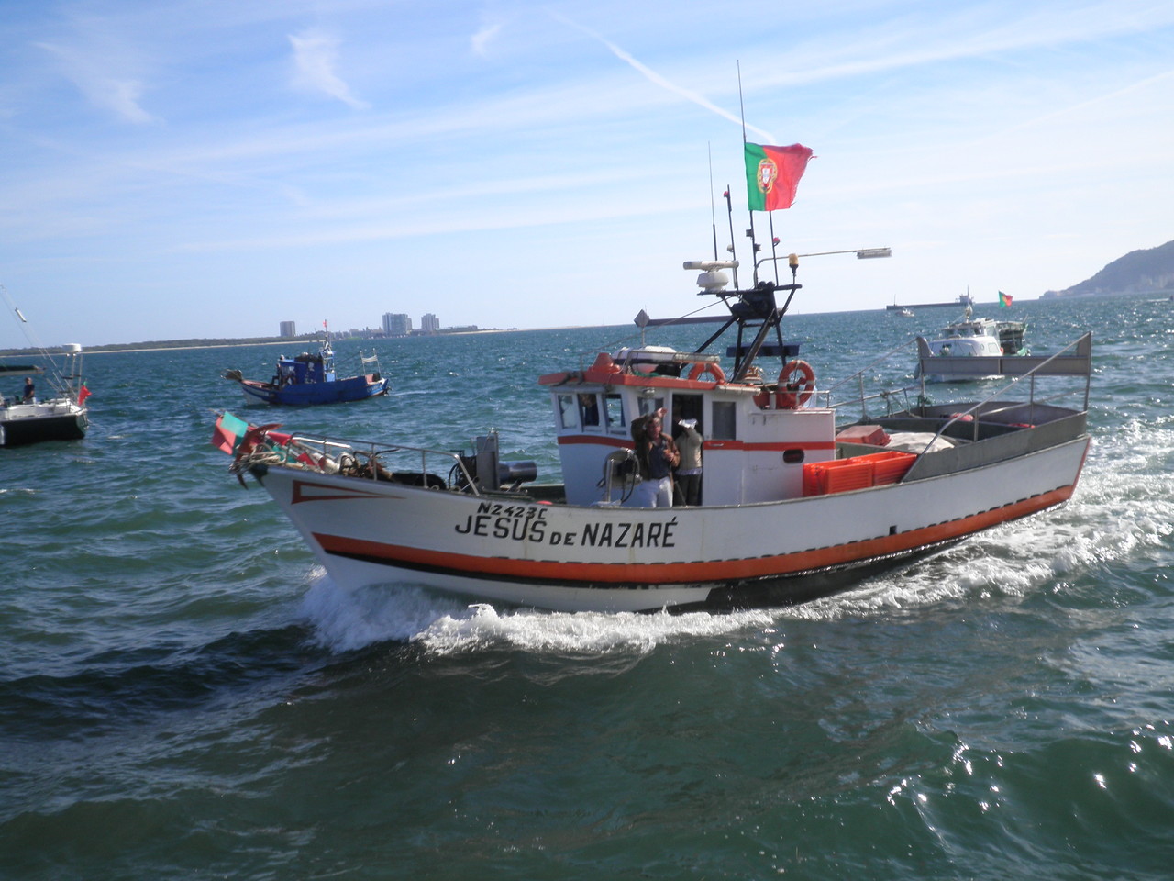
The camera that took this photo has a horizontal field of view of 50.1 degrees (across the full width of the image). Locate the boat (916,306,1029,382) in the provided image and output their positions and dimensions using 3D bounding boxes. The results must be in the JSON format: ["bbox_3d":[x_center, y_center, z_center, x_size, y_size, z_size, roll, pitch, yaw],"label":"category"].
[{"bbox_3d":[15.440,-3.892,50.000,2.600,2.950,7.000,1,7,40],"label":"boat"}]

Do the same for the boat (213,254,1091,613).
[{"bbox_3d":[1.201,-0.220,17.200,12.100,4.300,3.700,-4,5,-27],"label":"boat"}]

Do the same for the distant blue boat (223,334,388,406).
[{"bbox_3d":[-14.113,-3.476,63.000,7.900,3.400,2.600,-3,5,7],"label":"distant blue boat"}]

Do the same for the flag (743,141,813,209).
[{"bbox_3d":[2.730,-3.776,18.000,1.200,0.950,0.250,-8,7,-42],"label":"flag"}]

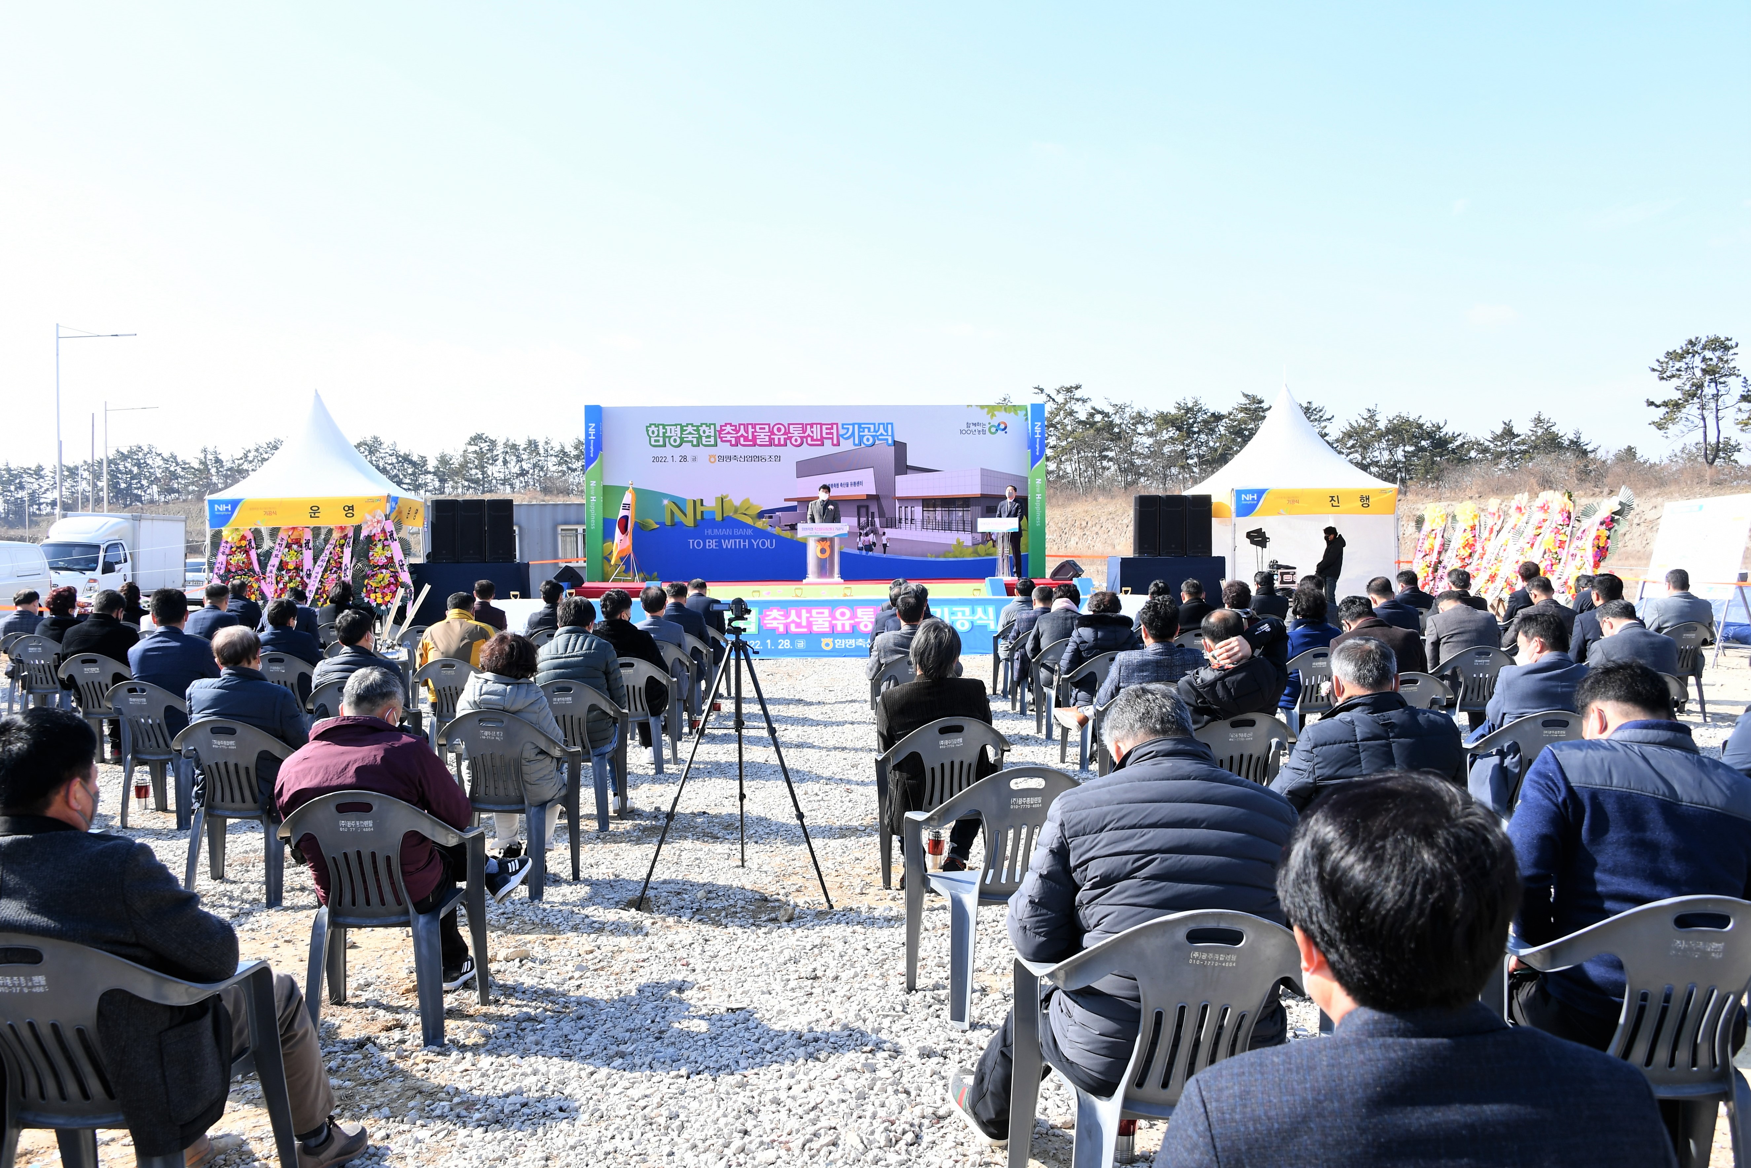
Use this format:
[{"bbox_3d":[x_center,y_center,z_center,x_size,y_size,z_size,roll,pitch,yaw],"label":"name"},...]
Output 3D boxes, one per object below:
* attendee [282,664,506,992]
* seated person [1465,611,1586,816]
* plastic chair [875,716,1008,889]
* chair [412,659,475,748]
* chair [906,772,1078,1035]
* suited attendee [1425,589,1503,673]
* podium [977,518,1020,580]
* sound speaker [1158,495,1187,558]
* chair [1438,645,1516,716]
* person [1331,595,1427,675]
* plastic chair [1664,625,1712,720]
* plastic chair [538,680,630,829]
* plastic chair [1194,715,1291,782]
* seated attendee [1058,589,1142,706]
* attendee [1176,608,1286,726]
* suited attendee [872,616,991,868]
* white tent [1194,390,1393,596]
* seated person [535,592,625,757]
[{"bbox_3d":[-1.485,0.798,4.386,0.660,1.190,0.820,0,2,4],"label":"attendee"},{"bbox_3d":[2.725,0.679,5.766,0.600,1.190,0.780,0,1,2],"label":"seated person"},{"bbox_3d":[0.285,0.901,5.527,0.555,0.780,0.530,0,2,-3],"label":"plastic chair"},{"bbox_3d":[-2.761,0.858,8.960,0.560,0.800,0.550,-1,2,-8],"label":"chair"},{"bbox_3d":[0.394,0.911,4.167,0.555,0.780,0.530,-1,2,-12],"label":"chair"},{"bbox_3d":[3.899,0.631,9.219,0.550,1.130,0.800,-1,2,-8],"label":"suited attendee"},{"bbox_3d":[2.260,-0.642,24.592,0.740,1.120,0.500,0,2,18],"label":"podium"},{"bbox_3d":[5.404,-1.046,24.700,0.450,1.120,0.450,0,1,0],"label":"sound speaker"},{"bbox_3d":[3.979,0.796,8.995,0.562,0.800,0.537,0,1,14],"label":"chair"},{"bbox_3d":[2.784,0.645,7.566,0.560,1.180,0.780,0,1,0],"label":"person"},{"bbox_3d":[6.398,0.691,10.937,0.555,0.780,0.530,0,2,-2],"label":"plastic chair"},{"bbox_3d":[-1.589,0.879,7.130,0.560,0.790,0.560,0,1,-3],"label":"plastic chair"},{"bbox_3d":[1.506,0.914,5.837,0.555,0.780,0.530,0,2,-2],"label":"plastic chair"},{"bbox_3d":[1.517,0.615,9.264,0.537,1.215,0.709,0,1,-2],"label":"seated attendee"},{"bbox_3d":[1.481,0.689,6.003,0.540,1.200,0.840,0,2,-5],"label":"attendee"},{"bbox_3d":[0.255,0.724,5.925,0.530,1.220,0.850,0,2,-3],"label":"suited attendee"},{"bbox_3d":[8.046,-1.563,26.652,3.030,4.536,3.030,-1,2,-3],"label":"white tent"},{"bbox_3d":[-1.541,0.673,7.269,0.506,1.225,0.709,0,1,-2],"label":"seated person"}]

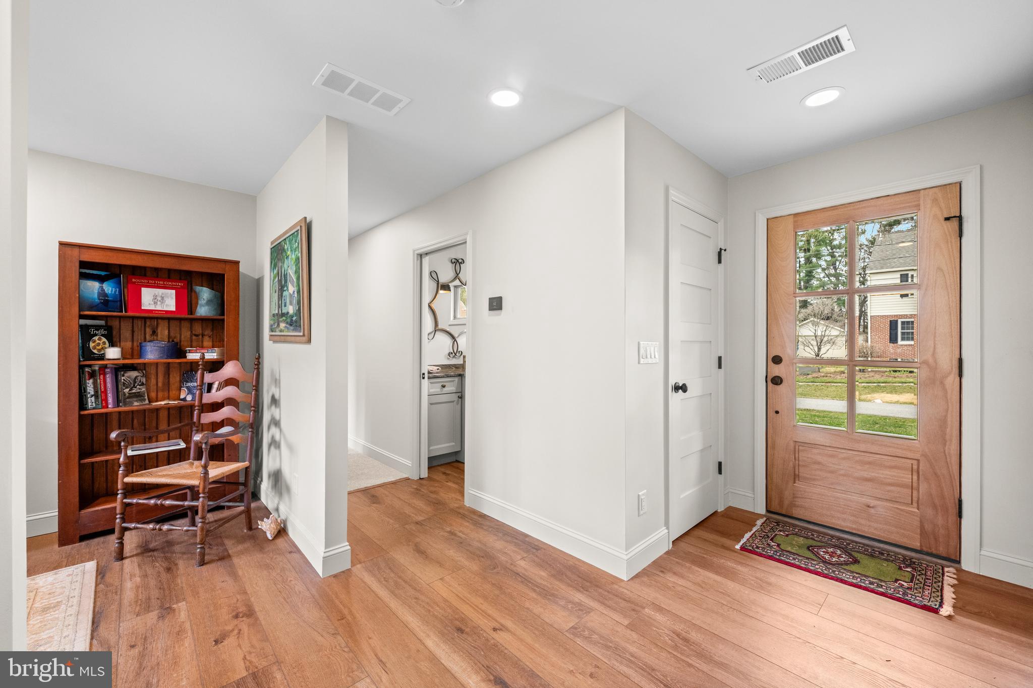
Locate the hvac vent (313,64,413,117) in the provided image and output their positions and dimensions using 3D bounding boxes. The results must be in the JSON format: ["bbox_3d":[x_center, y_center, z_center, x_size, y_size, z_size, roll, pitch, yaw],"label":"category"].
[{"bbox_3d":[-0.728,-1.197,1.921,0.390,0.016,0.200,0,0,-43],"label":"hvac vent"}]

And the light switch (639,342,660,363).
[{"bbox_3d":[0.743,0.048,2.221,0.209,0.115,0.012,0,0,-43],"label":"light switch"}]

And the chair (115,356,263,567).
[{"bbox_3d":[-1.940,0.633,2.427,0.560,1.135,0.550,0,0,7],"label":"chair"}]

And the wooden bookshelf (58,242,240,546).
[{"bbox_3d":[-2.463,0.297,2.764,0.886,1.805,0.280,0,0,-43],"label":"wooden bookshelf"}]

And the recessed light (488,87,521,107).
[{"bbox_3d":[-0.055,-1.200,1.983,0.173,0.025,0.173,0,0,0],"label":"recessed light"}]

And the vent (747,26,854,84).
[{"bbox_3d":[1.224,-1.220,1.740,0.198,0.016,0.345,0,0,-43],"label":"vent"}]

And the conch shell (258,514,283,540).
[{"bbox_3d":[-1.540,1.144,2.520,0.140,0.110,0.150,0,0,-31],"label":"conch shell"}]

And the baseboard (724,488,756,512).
[{"bbox_3d":[1.649,1.137,2.936,0.016,0.140,0.185,0,0,-43],"label":"baseboard"}]

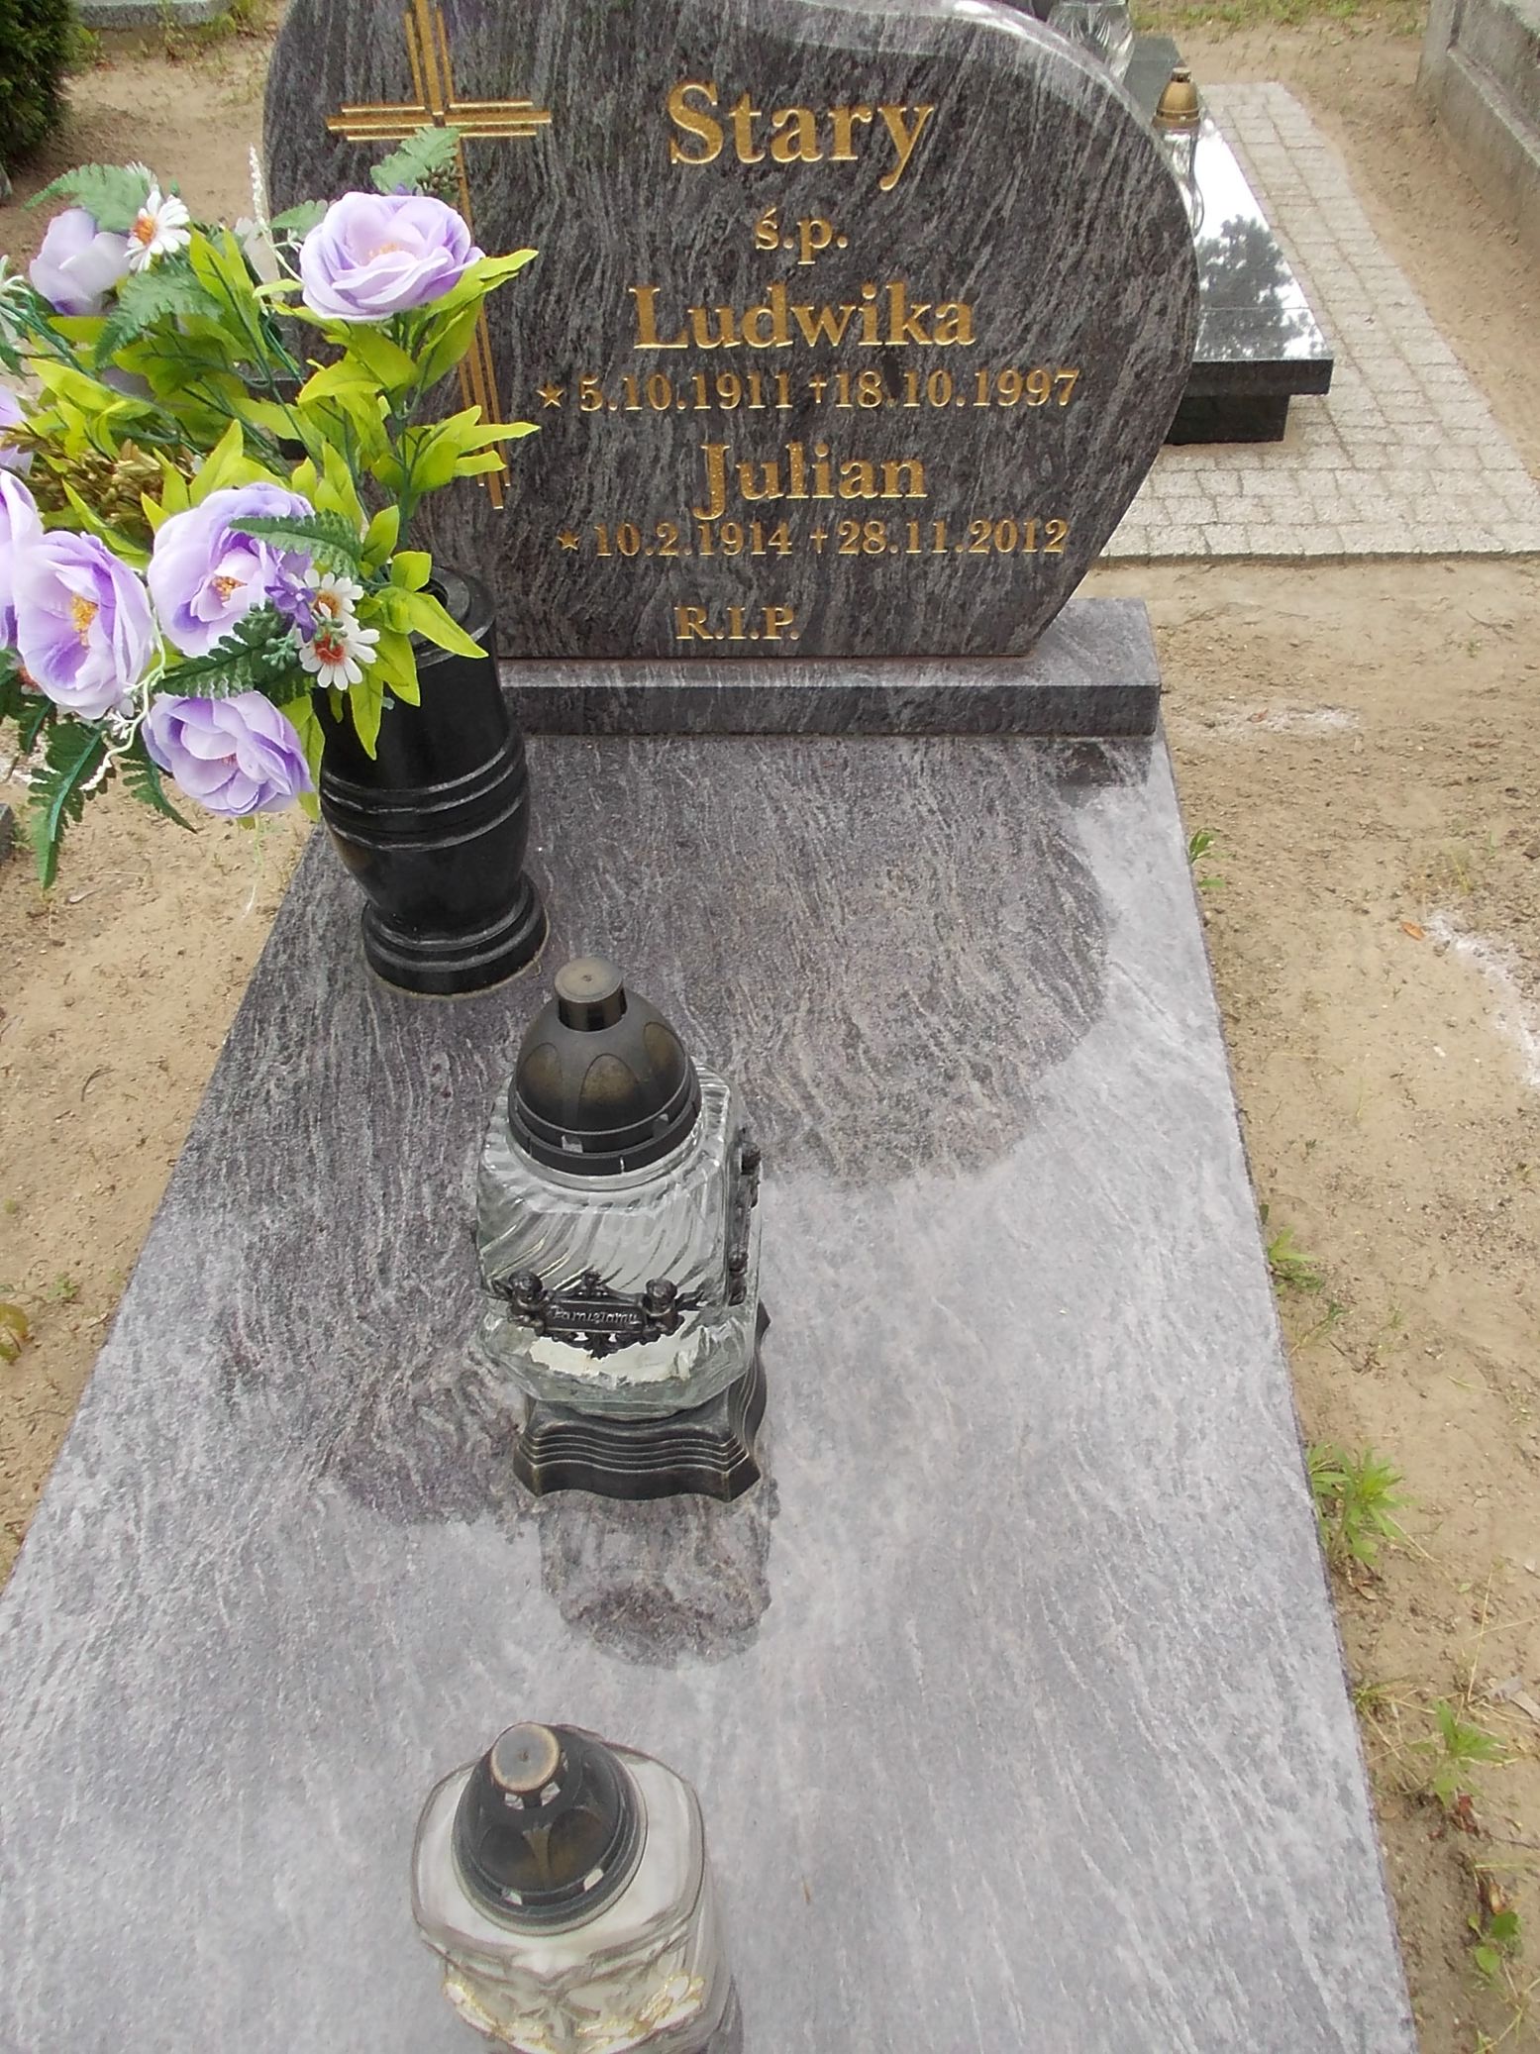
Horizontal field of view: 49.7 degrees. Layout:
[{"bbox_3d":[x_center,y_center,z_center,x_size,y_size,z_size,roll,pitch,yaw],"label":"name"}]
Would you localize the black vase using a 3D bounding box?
[{"bbox_3d":[-0.279,-0.195,1.348,0.167,0.323,0.167,0,44,2],"label":"black vase"}]

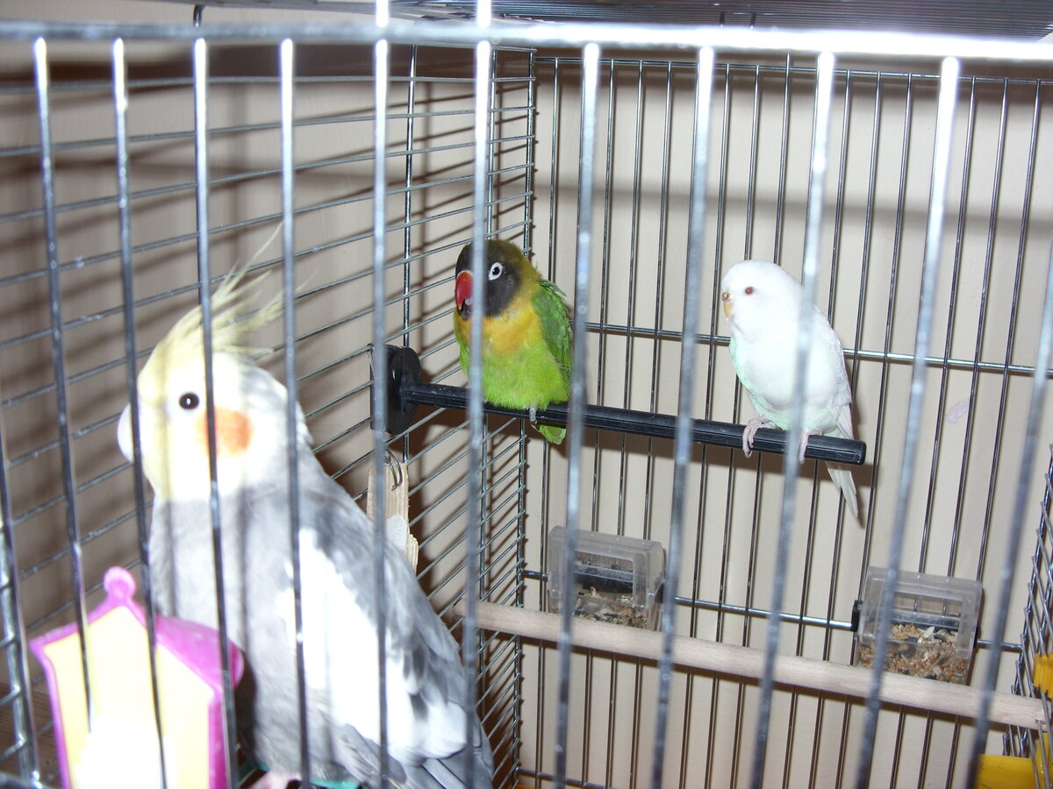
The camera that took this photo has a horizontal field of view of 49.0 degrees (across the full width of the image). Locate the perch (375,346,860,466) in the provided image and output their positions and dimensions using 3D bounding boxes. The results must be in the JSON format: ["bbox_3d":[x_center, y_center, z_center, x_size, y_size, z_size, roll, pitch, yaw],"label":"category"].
[{"bbox_3d":[0.035,0.011,0.504,0.221,0.042,0.042,7,17,19],"label":"perch"}]

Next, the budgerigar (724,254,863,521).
[{"bbox_3d":[0.116,0.001,0.480,0.091,0.121,0.042,-11,20,-38],"label":"budgerigar"}]

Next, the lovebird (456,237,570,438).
[{"bbox_3d":[-0.005,-0.020,0.507,0.049,0.102,0.070,11,19,30],"label":"lovebird"}]

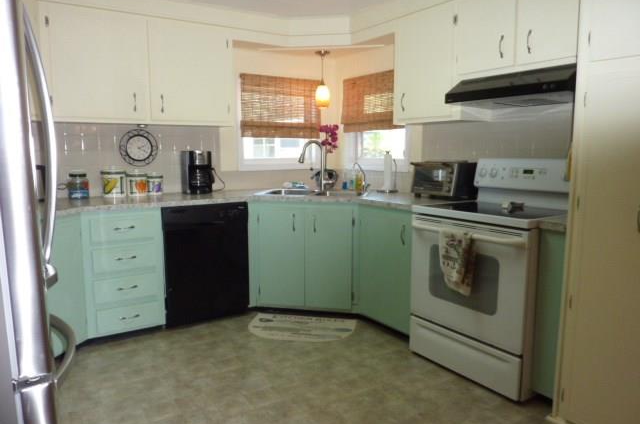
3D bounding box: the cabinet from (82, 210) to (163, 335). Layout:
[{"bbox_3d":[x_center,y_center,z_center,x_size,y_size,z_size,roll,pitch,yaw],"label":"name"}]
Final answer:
[{"bbox_3d":[-1.391,0.364,3.177,0.471,0.828,0.610,-5,8,-33],"label":"cabinet"}]

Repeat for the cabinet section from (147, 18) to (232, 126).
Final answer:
[{"bbox_3d":[-1.006,-1.012,3.477,0.601,0.732,0.320,-5,8,-32],"label":"cabinet section"}]

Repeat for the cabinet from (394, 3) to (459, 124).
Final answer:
[{"bbox_3d":[0.816,-0.965,3.153,0.292,0.724,0.589,-5,8,-33],"label":"cabinet"}]

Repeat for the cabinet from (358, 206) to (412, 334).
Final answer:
[{"bbox_3d":[0.672,0.363,3.195,0.610,0.828,0.532,-5,8,-33],"label":"cabinet"}]

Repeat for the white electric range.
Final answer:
[{"bbox_3d":[1.019,0.298,2.633,0.676,1.185,0.757,-5,8,-33],"label":"white electric range"}]

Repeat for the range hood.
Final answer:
[{"bbox_3d":[1.142,-0.696,2.577,0.418,0.144,0.758,-5,8,-33],"label":"range hood"}]

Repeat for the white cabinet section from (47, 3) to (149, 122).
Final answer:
[{"bbox_3d":[-1.514,-0.970,3.157,0.604,0.732,0.320,-5,8,-32],"label":"white cabinet section"}]

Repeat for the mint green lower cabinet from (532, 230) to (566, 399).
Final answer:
[{"bbox_3d":[1.296,0.473,2.309,0.590,0.828,0.120,-5,8,-33],"label":"mint green lower cabinet"}]

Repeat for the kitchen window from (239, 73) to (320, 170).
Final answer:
[{"bbox_3d":[-0.333,-0.786,4.147,0.828,0.821,0.100,-5,8,-33],"label":"kitchen window"}]

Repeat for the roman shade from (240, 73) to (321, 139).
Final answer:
[{"bbox_3d":[-0.318,-0.925,4.098,0.818,0.534,0.060,-5,8,-33],"label":"roman shade"}]

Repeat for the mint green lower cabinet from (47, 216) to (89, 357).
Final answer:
[{"bbox_3d":[-1.747,0.427,2.665,0.580,0.828,0.400,1,7,11],"label":"mint green lower cabinet"}]

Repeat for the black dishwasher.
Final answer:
[{"bbox_3d":[-0.936,0.336,3.470,0.603,0.843,0.605,-5,8,-33],"label":"black dishwasher"}]

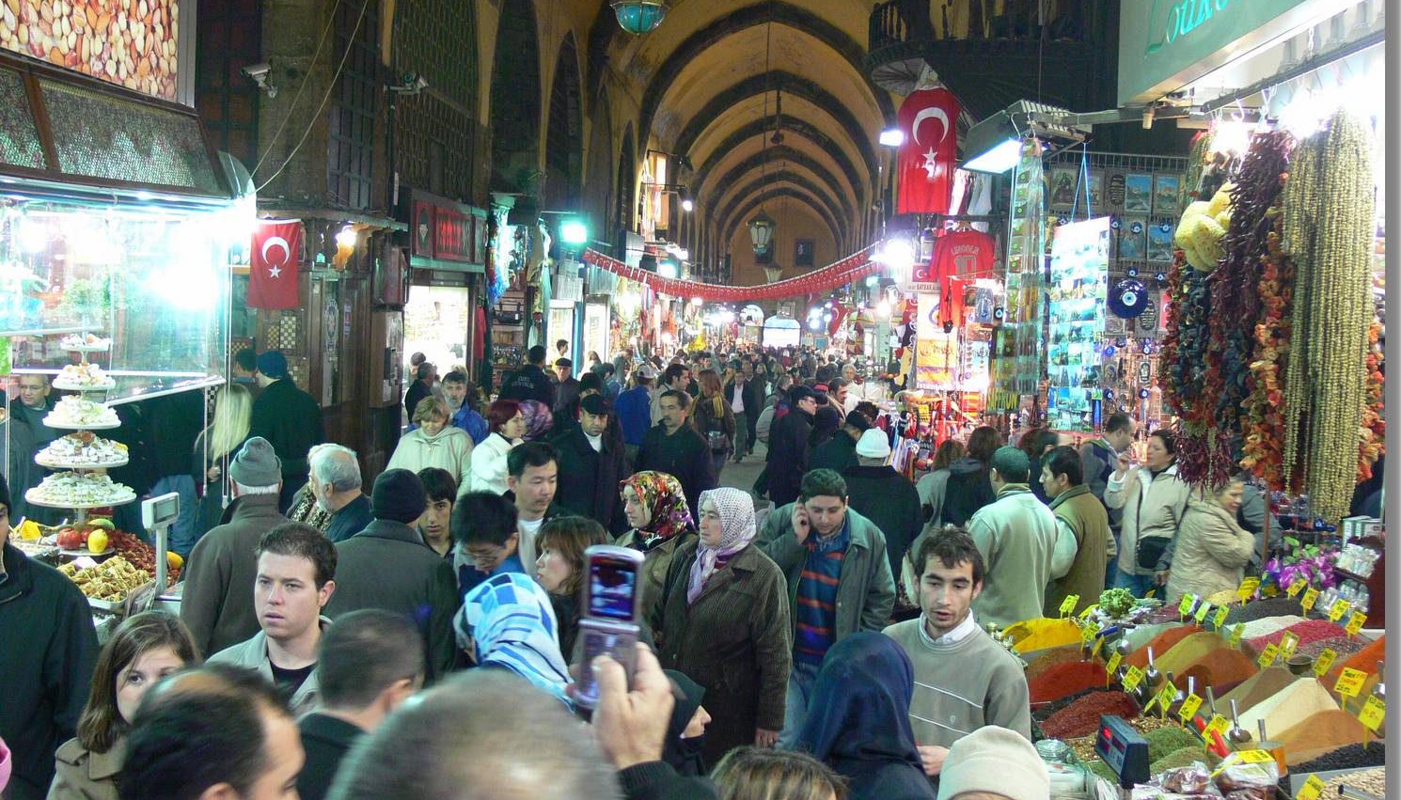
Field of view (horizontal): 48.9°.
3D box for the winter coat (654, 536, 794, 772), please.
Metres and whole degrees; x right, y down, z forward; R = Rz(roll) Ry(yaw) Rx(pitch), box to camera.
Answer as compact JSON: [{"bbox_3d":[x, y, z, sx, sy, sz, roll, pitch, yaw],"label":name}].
[{"bbox_3d":[0.076,0.974,5.571,0.530,0.950,0.400,4,3,38],"label":"winter coat"}]

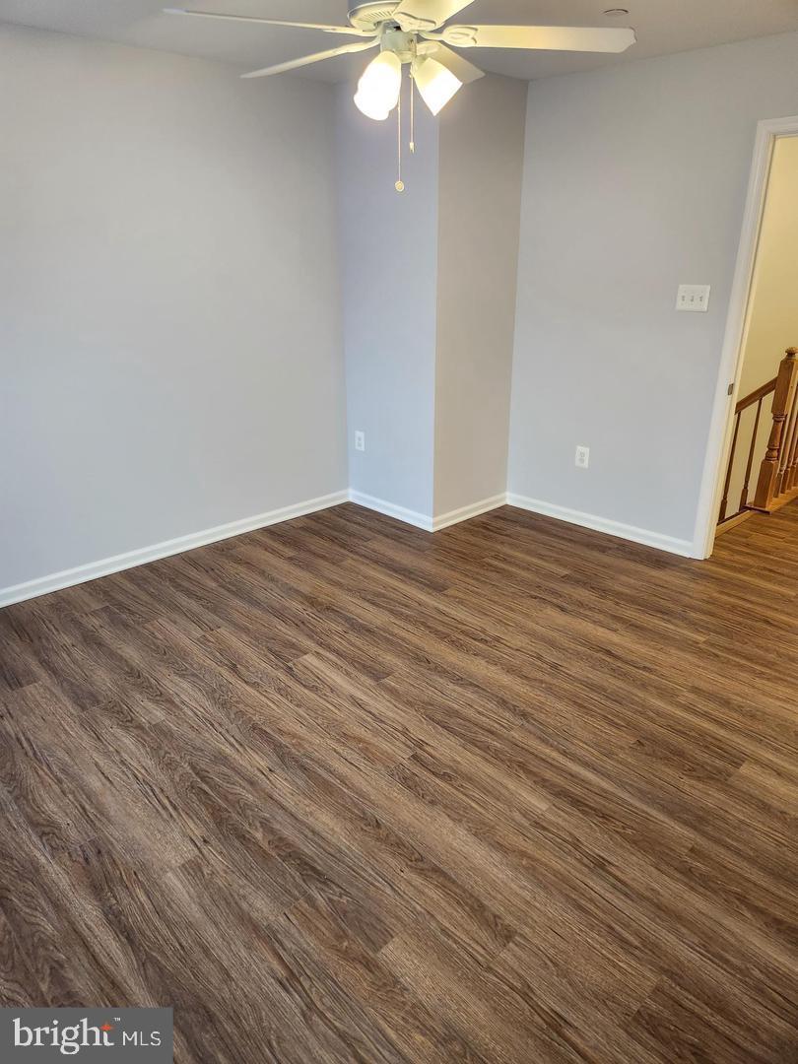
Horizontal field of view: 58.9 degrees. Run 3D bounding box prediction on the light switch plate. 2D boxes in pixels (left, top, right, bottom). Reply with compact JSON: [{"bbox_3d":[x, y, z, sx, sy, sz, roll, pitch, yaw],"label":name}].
[{"bbox_3d":[1.457,-1.160,3.508,0.014,0.118,0.161,-20,29,-40],"label":"light switch plate"}]

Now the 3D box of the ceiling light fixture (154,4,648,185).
[{"bbox_3d":[0.019,-1.360,1.989,1.270,0.670,1.290,0,22,0],"label":"ceiling light fixture"}]

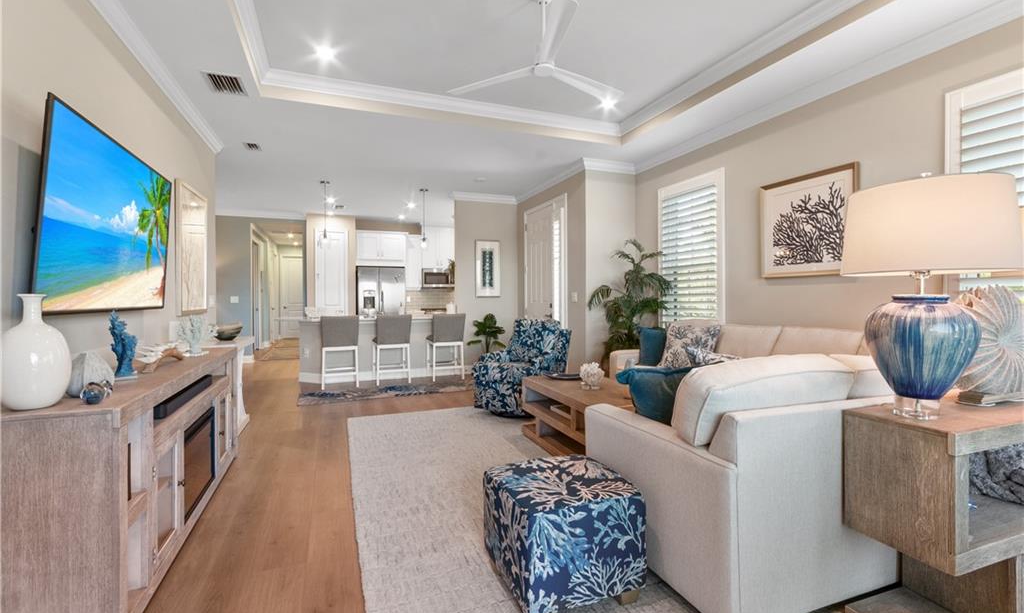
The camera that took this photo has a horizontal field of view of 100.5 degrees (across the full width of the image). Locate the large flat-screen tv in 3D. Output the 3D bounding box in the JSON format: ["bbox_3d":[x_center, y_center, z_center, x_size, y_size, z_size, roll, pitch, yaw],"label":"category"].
[{"bbox_3d":[-2.296,-0.438,2.482,0.050,0.915,1.580,4,-1,-24],"label":"large flat-screen tv"}]

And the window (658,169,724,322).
[{"bbox_3d":[1.904,-0.473,4.579,0.080,1.763,0.903,0,1,-23],"label":"window"}]

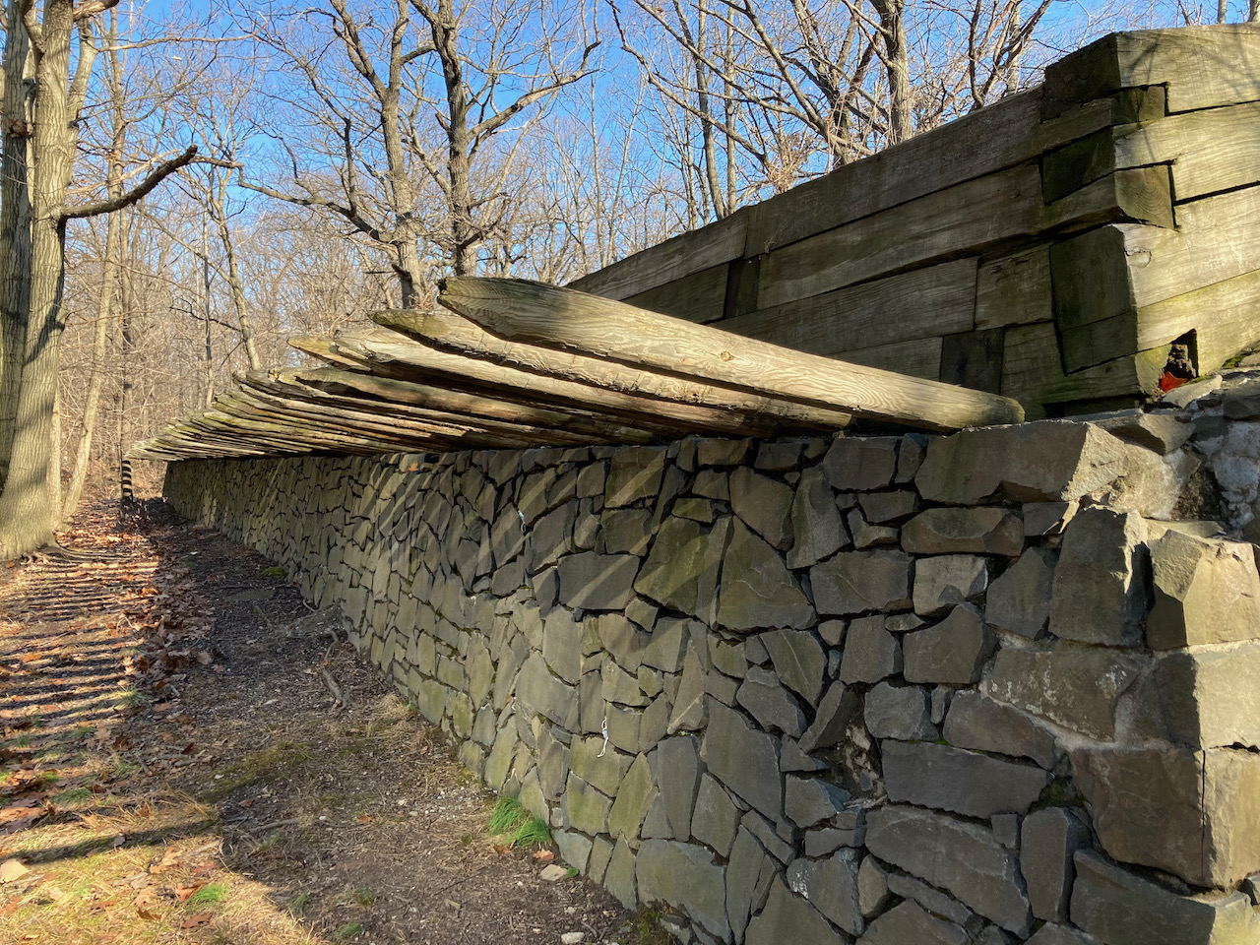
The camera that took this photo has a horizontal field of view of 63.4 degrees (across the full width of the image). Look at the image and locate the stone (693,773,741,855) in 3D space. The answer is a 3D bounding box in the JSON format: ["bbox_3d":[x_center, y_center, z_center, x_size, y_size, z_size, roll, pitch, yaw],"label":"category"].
[{"bbox_3d":[0.299,1.001,2.994,0.134,0.201,0.250,5,-2,-26],"label":"stone"}]

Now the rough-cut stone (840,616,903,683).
[{"bbox_3d":[0.686,0.477,2.702,0.141,0.184,0.226,10,-10,-26],"label":"rough-cut stone"}]

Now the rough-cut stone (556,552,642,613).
[{"bbox_3d":[-0.057,0.421,3.887,0.200,0.254,0.739,5,-2,-26],"label":"rough-cut stone"}]

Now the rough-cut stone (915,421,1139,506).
[{"bbox_3d":[0.873,-0.005,2.260,0.191,0.181,0.479,8,-3,-25],"label":"rough-cut stone"}]

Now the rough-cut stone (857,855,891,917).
[{"bbox_3d":[0.608,0.983,2.414,0.110,0.134,0.096,-2,2,-27],"label":"rough-cut stone"}]

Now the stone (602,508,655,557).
[{"bbox_3d":[0.049,0.253,4.139,0.176,0.192,0.450,10,-7,-26],"label":"stone"}]

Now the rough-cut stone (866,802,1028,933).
[{"bbox_3d":[0.748,0.836,2.244,0.179,0.153,0.495,8,-3,-25],"label":"rough-cut stone"}]

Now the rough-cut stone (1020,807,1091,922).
[{"bbox_3d":[0.853,0.756,1.985,0.130,0.223,0.105,8,-3,-25],"label":"rough-cut stone"}]

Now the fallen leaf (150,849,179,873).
[{"bbox_3d":[-1.800,1.490,3.943,0.090,0.040,0.140,0,1,9],"label":"fallen leaf"}]

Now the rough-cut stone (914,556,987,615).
[{"bbox_3d":[0.763,0.254,2.321,0.140,0.145,0.212,-2,2,-27],"label":"rough-cut stone"}]

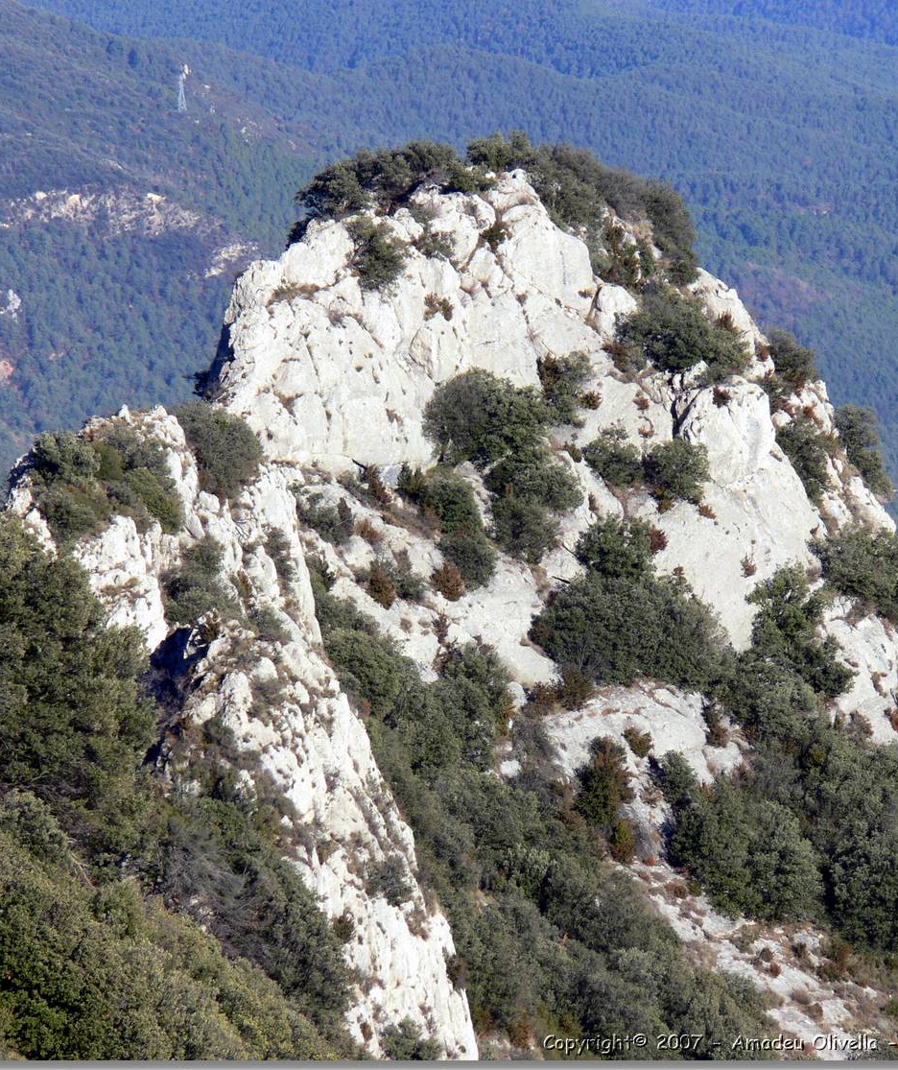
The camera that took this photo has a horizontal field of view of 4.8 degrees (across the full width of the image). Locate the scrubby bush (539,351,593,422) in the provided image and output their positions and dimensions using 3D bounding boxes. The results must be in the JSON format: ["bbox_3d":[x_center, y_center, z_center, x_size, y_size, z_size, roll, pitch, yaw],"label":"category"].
[{"bbox_3d":[2.854,-3.560,261.500,1.362,1.728,1.294,0,10,0],"label":"scrubby bush"}]

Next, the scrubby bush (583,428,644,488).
[{"bbox_3d":[3.309,-1.543,217.155,1.199,1.103,1.139,0,12,0],"label":"scrubby bush"}]

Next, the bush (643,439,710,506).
[{"bbox_3d":[4.543,-1.280,216.690,1.332,1.200,1.265,0,12,0],"label":"bush"}]

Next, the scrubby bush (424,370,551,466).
[{"bbox_3d":[0.929,-2.808,260.000,3.060,2.289,2.693,0,10,0],"label":"scrubby bush"}]

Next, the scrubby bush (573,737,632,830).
[{"bbox_3d":[2.971,4.823,209.250,1.155,1.709,1.097,0,12,0],"label":"scrubby bush"}]

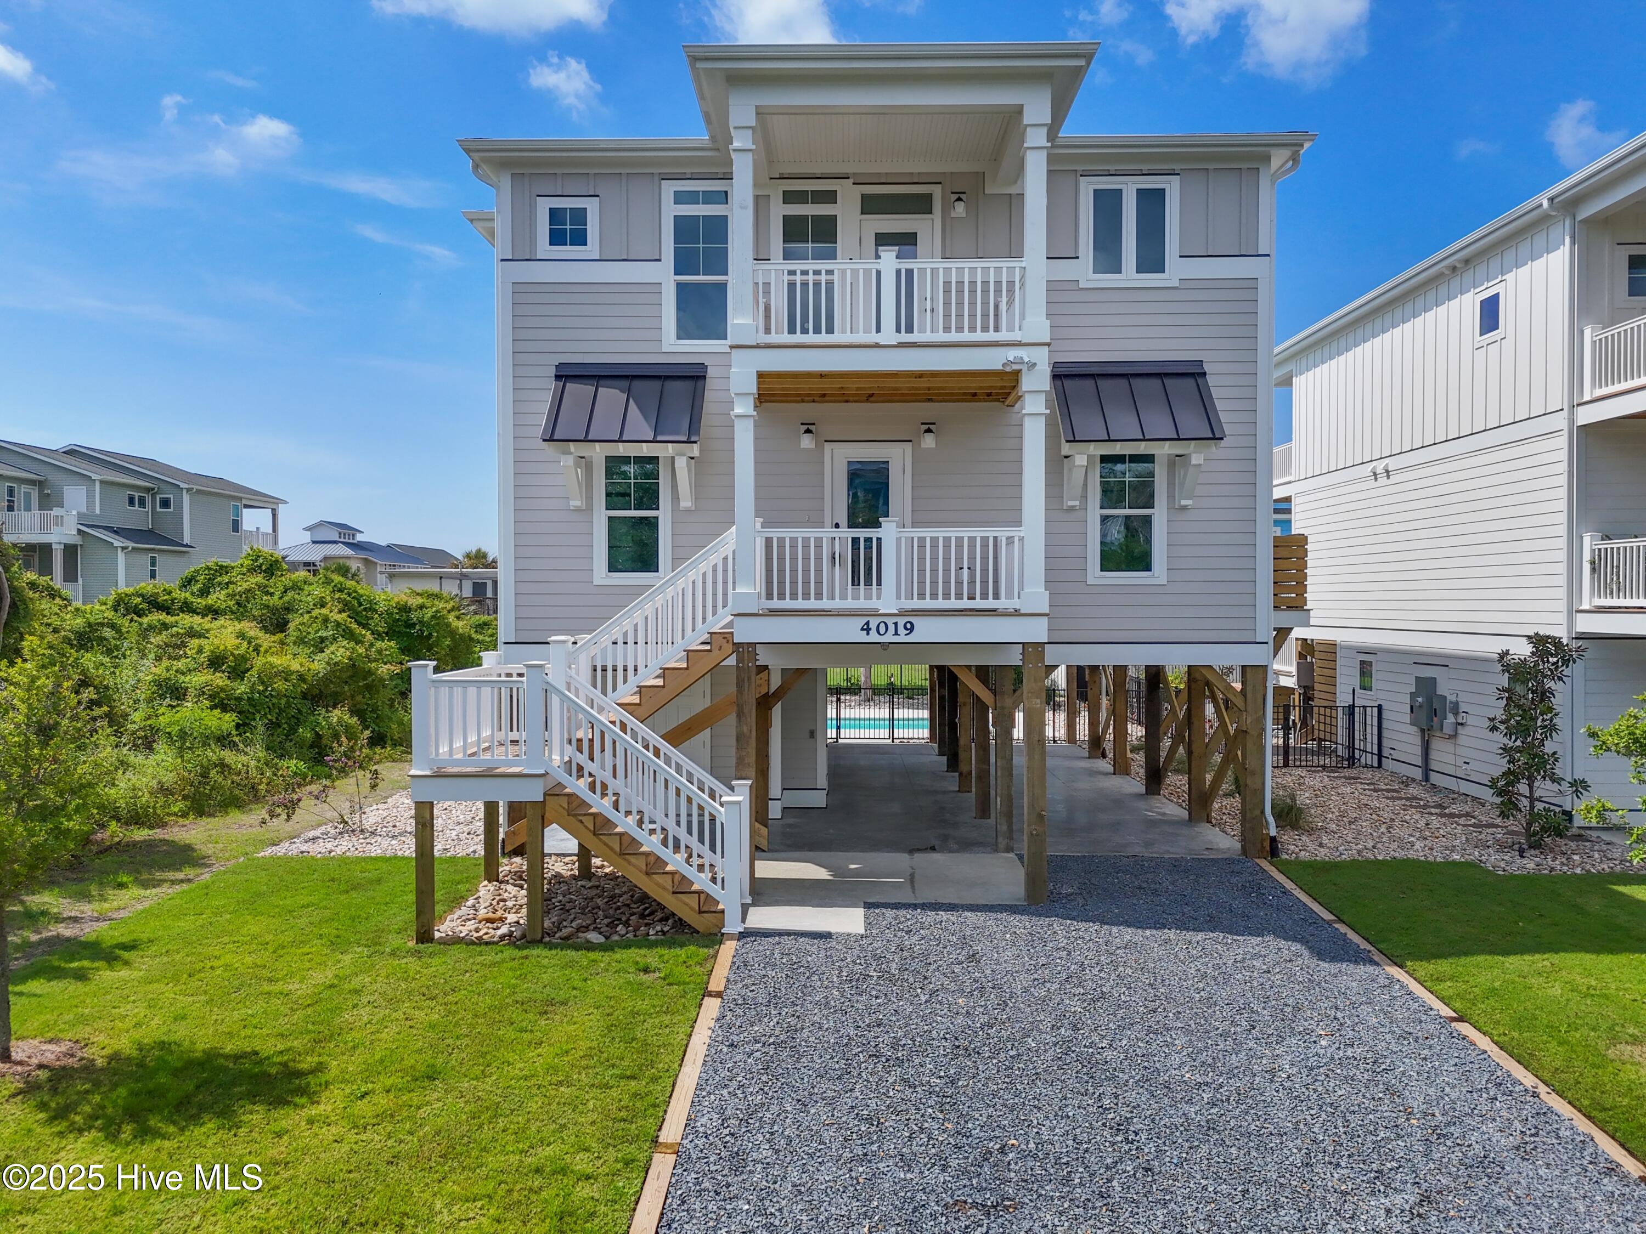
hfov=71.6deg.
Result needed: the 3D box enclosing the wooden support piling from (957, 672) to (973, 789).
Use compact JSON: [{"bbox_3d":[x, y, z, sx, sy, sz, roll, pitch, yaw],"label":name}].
[{"bbox_3d":[2.400,1.720,19.170,0.210,2.450,0.210,0,1,1],"label":"wooden support piling"}]

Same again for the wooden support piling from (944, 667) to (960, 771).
[{"bbox_3d":[2.430,1.680,21.330,0.210,2.450,0.210,0,1,1],"label":"wooden support piling"}]

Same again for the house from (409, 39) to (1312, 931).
[{"bbox_3d":[0.560,-1.930,18.160,11.200,9.900,14.400,0,1,1],"label":"house"}]

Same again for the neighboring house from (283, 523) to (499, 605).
[{"bbox_3d":[-32.000,-2.500,85.000,16.000,8.500,12.000,0,1,1],"label":"neighboring house"}]

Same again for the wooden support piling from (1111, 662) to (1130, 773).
[{"bbox_3d":[5.540,1.710,21.270,0.210,2.450,0.210,0,1,1],"label":"wooden support piling"}]

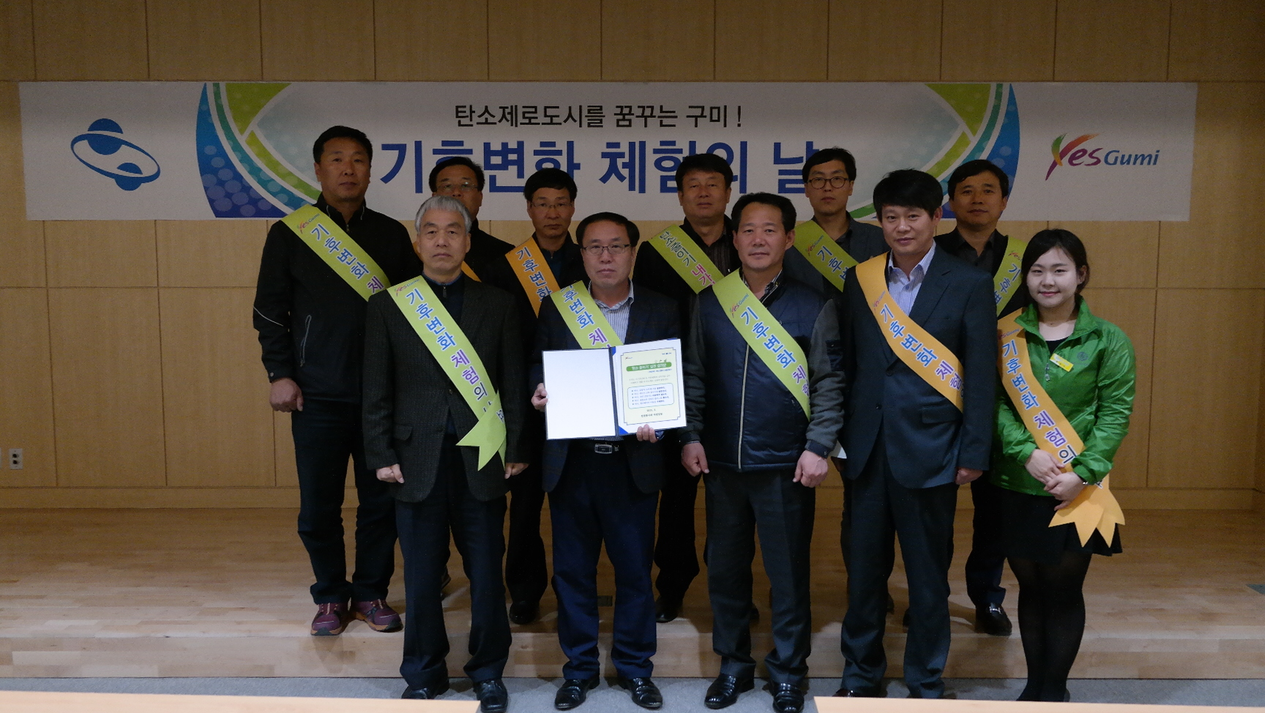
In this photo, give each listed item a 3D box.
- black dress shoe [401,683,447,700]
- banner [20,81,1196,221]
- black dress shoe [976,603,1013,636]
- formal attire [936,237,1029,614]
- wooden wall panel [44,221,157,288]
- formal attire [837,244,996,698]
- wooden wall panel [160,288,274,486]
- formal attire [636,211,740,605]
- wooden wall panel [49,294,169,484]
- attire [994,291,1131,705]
[{"bbox_3d":[-0.719,1.133,3.637,0.105,0.110,0.285,2,6,21],"label":"black dress shoe"},{"bbox_3d":[-0.126,-1.069,5.508,6.116,0.711,0.014,0,6,0],"label":"banner"},{"bbox_3d":[1.353,0.947,3.955,0.102,0.105,0.285,1,6,9],"label":"black dress shoe"},{"bbox_3d":[1.292,0.236,3.970,0.500,1.431,0.300,1,6,8],"label":"formal attire"},{"bbox_3d":[-2.806,-0.900,5.548,0.583,1.072,0.025,0,6,0],"label":"wooden wall panel"},{"bbox_3d":[0.929,0.394,3.476,0.500,1.517,0.310,1,6,14],"label":"formal attire"},{"bbox_3d":[-2.219,0.170,5.652,0.583,1.078,0.025,0,6,0],"label":"wooden wall panel"},{"bbox_3d":[0.272,0.199,3.970,0.530,1.437,0.300,0,6,0],"label":"formal attire"},{"bbox_3d":[-2.826,0.171,5.693,0.592,1.084,0.030,0,6,0],"label":"wooden wall panel"},{"bbox_3d":[1.395,0.494,3.456,0.445,1.363,0.320,2,6,20],"label":"attire"}]

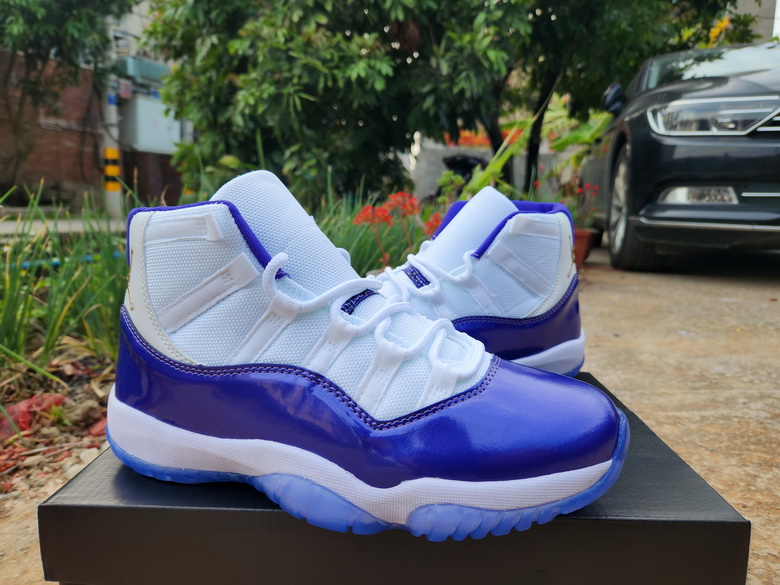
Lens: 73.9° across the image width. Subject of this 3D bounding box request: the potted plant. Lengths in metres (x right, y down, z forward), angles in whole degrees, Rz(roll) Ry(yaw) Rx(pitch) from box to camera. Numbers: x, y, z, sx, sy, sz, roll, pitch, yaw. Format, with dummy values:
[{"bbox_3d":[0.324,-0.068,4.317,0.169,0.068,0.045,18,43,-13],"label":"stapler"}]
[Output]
[{"bbox_3d":[0.925,-0.344,2.600,0.250,0.450,0.240,1,9,2],"label":"potted plant"}]

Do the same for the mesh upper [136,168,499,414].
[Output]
[{"bbox_3d":[-0.046,-0.006,0.283,0.204,0.119,0.090,3,10,14],"label":"mesh upper"}]

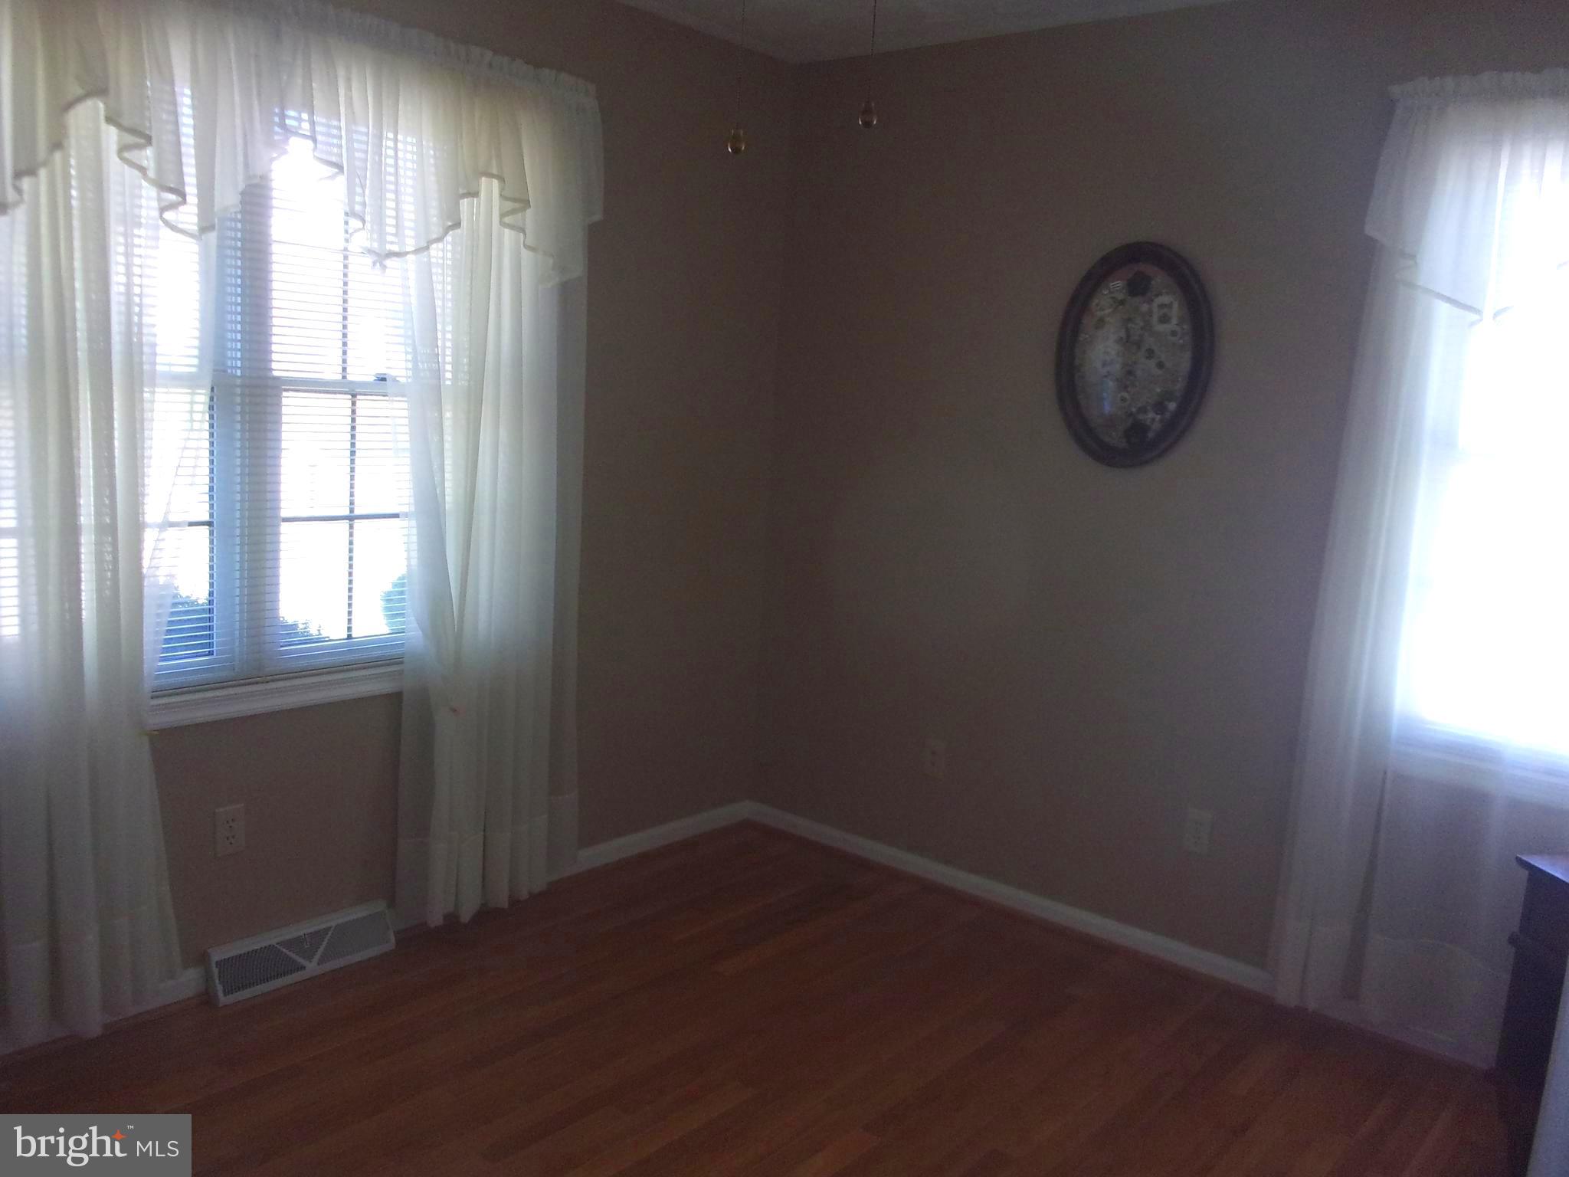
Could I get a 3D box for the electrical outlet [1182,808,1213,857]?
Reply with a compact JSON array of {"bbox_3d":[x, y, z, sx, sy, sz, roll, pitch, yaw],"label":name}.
[{"bbox_3d":[1.087,0.639,3.335,0.069,0.114,0.009,11,11,39],"label":"electrical outlet"}]

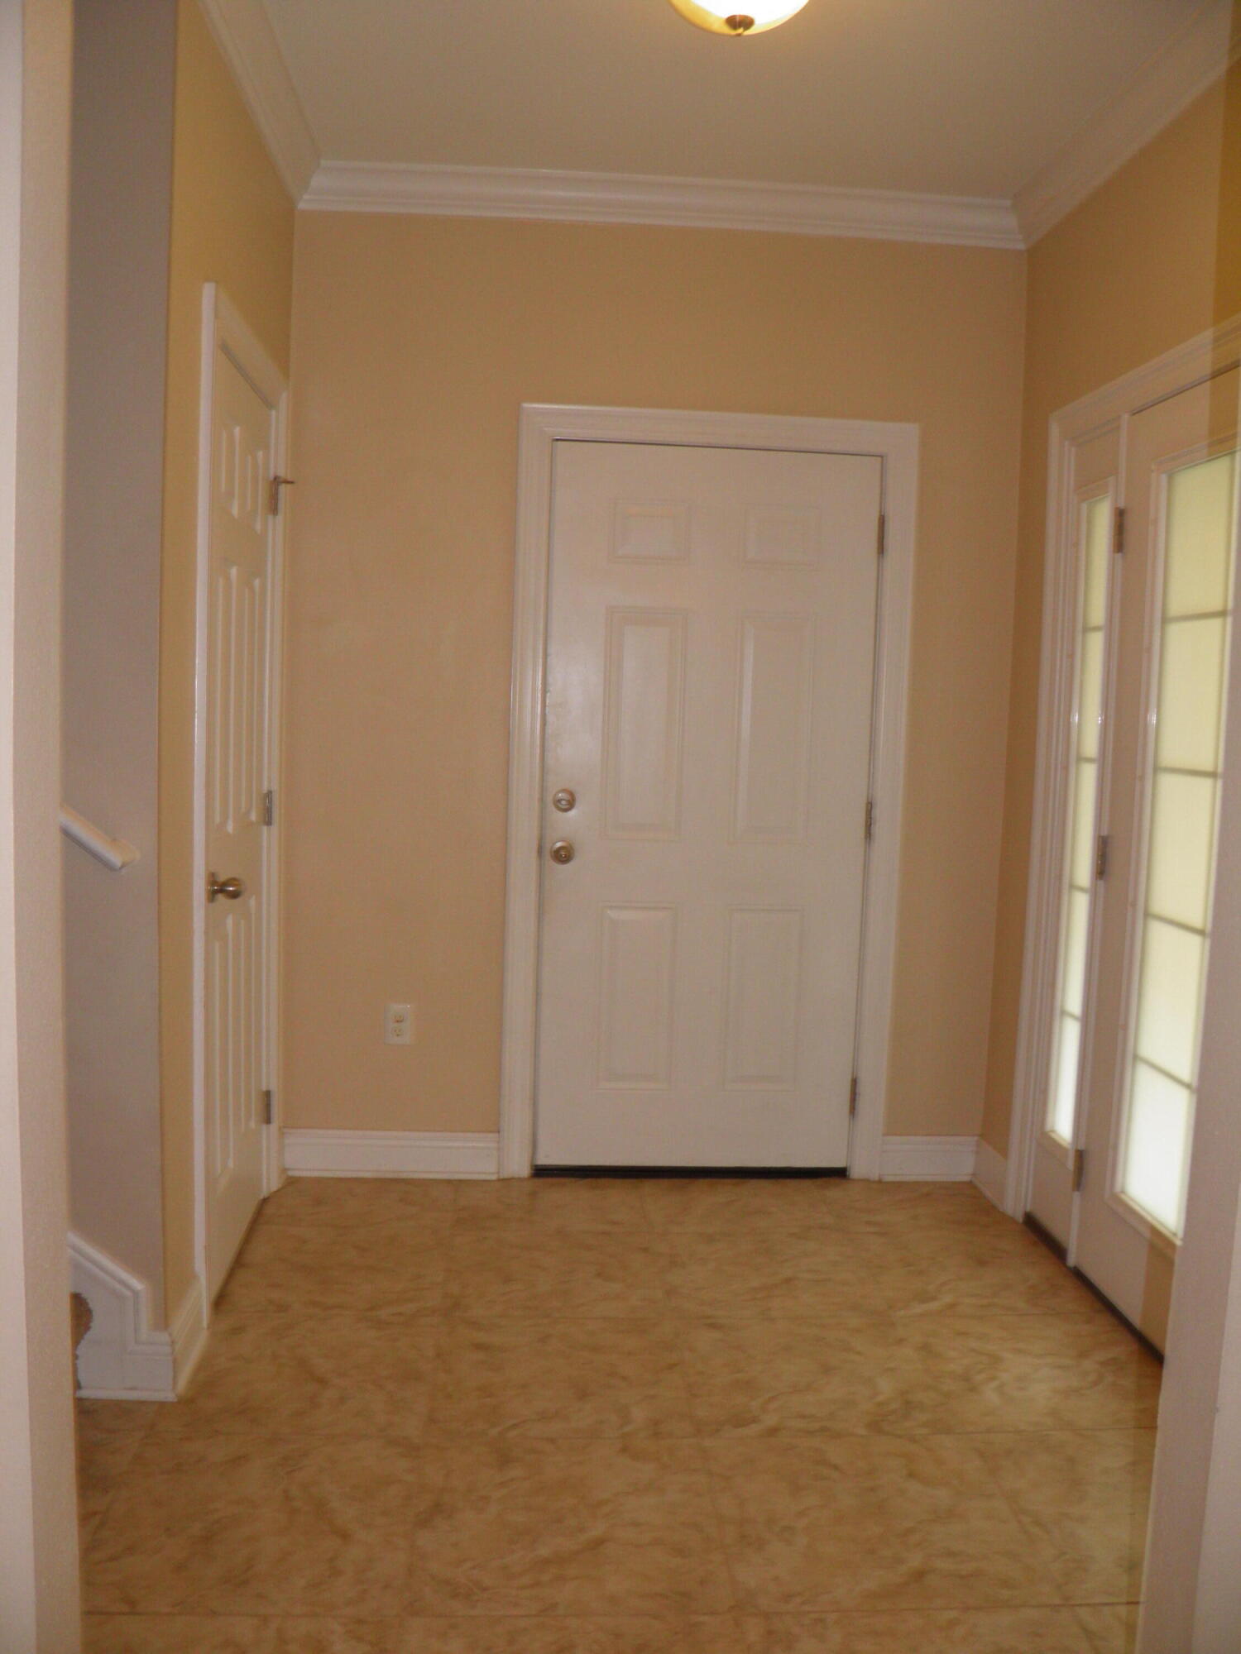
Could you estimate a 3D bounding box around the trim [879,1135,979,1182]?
[{"bbox_3d":[0.898,0.959,3.886,0.287,0.127,0.020,1,5,-4],"label":"trim"}]

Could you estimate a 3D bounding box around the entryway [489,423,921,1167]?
[{"bbox_3d":[0.237,-0.065,3.791,1.097,2.140,0.100,1,5,-4],"label":"entryway"}]

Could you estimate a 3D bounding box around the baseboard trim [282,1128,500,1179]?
[{"bbox_3d":[-0.642,0.920,3.771,0.608,0.127,0.020,1,5,-4],"label":"baseboard trim"}]

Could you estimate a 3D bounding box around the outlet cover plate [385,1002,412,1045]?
[{"bbox_3d":[-0.622,0.554,3.747,0.070,0.115,0.008,1,5,-4],"label":"outlet cover plate"}]

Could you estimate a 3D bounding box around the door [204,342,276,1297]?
[{"bbox_3d":[-0.894,-0.004,3.120,0.038,2.030,0.620,1,5,-4],"label":"door"}]

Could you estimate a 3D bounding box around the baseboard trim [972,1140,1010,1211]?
[{"bbox_3d":[1.040,0.973,3.769,0.020,0.127,0.275,1,5,-4],"label":"baseboard trim"}]

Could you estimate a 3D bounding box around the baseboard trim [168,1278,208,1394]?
[{"bbox_3d":[-0.856,1.004,2.655,0.020,0.130,0.280,1,5,-4],"label":"baseboard trim"}]

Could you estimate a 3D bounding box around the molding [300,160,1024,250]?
[{"bbox_3d":[0.132,-1.661,3.575,1.993,0.093,0.081,1,5,-4],"label":"molding"}]

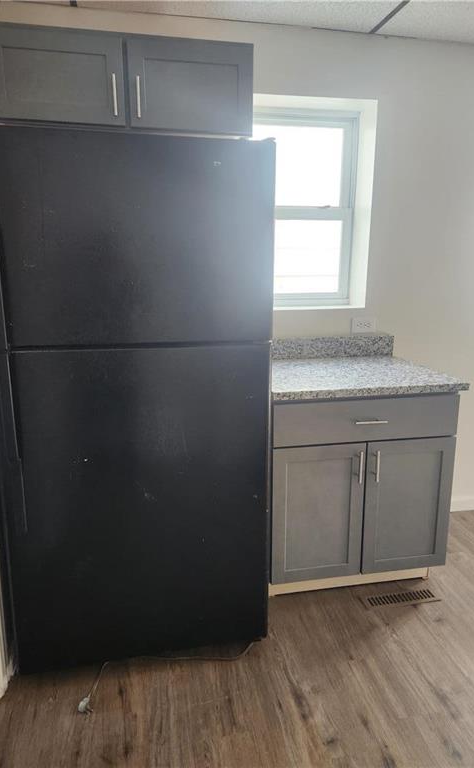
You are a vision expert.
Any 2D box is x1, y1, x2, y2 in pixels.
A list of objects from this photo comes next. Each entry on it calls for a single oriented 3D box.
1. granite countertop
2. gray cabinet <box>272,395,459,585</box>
[{"bbox_3d":[0.444,-0.091,2.193,0.807,0.131,0.660,-2,13,-11],"label":"granite countertop"},{"bbox_3d":[0.444,0.386,2.302,0.762,0.850,0.630,-2,13,-11],"label":"gray cabinet"}]

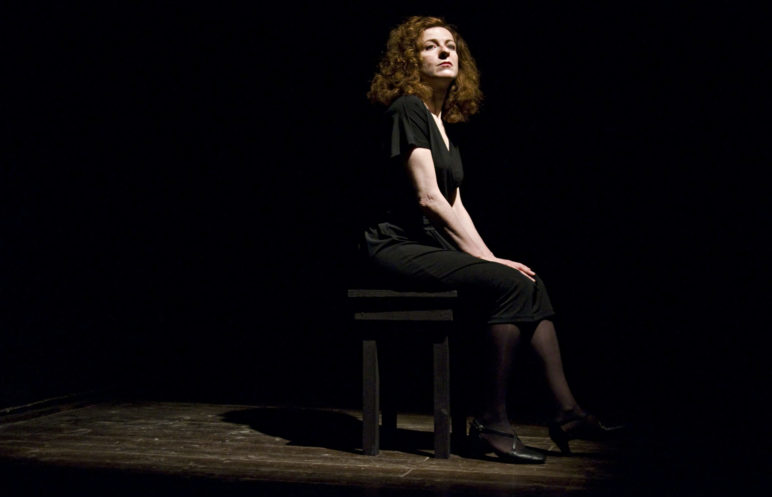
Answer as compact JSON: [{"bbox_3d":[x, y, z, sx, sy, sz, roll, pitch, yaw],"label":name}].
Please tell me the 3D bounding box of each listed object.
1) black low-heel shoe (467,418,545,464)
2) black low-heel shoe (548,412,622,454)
[{"bbox_3d":[0.360,0.573,3.265,0.245,0.125,0.085,0,-1,21],"label":"black low-heel shoe"},{"bbox_3d":[0.612,0.556,3.335,0.240,0.110,0.085,-16,-4,11],"label":"black low-heel shoe"}]

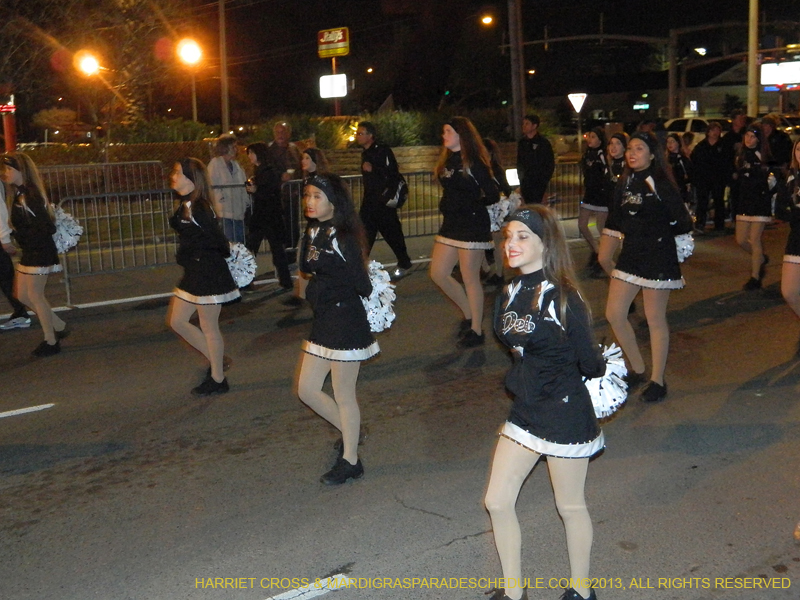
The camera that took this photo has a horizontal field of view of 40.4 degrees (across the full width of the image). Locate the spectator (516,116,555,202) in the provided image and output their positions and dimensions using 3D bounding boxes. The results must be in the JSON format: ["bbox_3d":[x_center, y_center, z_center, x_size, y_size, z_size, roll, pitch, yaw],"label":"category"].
[{"bbox_3d":[1.715,-1.455,13.772,0.360,1.770,0.520,-10,14,-41],"label":"spectator"}]

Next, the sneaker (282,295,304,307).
[{"bbox_3d":[-1.062,0.005,10.779,0.260,0.110,0.100,-9,13,-37],"label":"sneaker"}]

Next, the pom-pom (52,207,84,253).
[{"bbox_3d":[-2.728,-0.569,8.886,0.280,0.380,0.280,-9,13,-37],"label":"pom-pom"}]

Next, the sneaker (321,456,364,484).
[{"bbox_3d":[-0.303,0.900,5.720,0.245,0.112,0.097,-7,12,-27],"label":"sneaker"}]

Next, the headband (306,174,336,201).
[{"bbox_3d":[-0.391,-0.568,5.480,0.155,0.122,0.165,-2,10,0],"label":"headband"}]

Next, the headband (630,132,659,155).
[{"bbox_3d":[1.519,-0.966,6.750,0.165,0.120,0.160,-10,13,-36],"label":"headband"}]

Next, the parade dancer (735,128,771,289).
[{"bbox_3d":[3.515,-0.930,10.800,0.390,1.620,0.400,-10,13,-38],"label":"parade dancer"}]

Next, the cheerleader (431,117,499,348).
[{"bbox_3d":[0.508,-0.539,8.550,0.470,1.760,0.430,-9,12,-32],"label":"cheerleader"}]

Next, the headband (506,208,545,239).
[{"bbox_3d":[0.473,-0.278,4.000,0.160,0.115,0.150,-9,13,-34],"label":"headband"}]

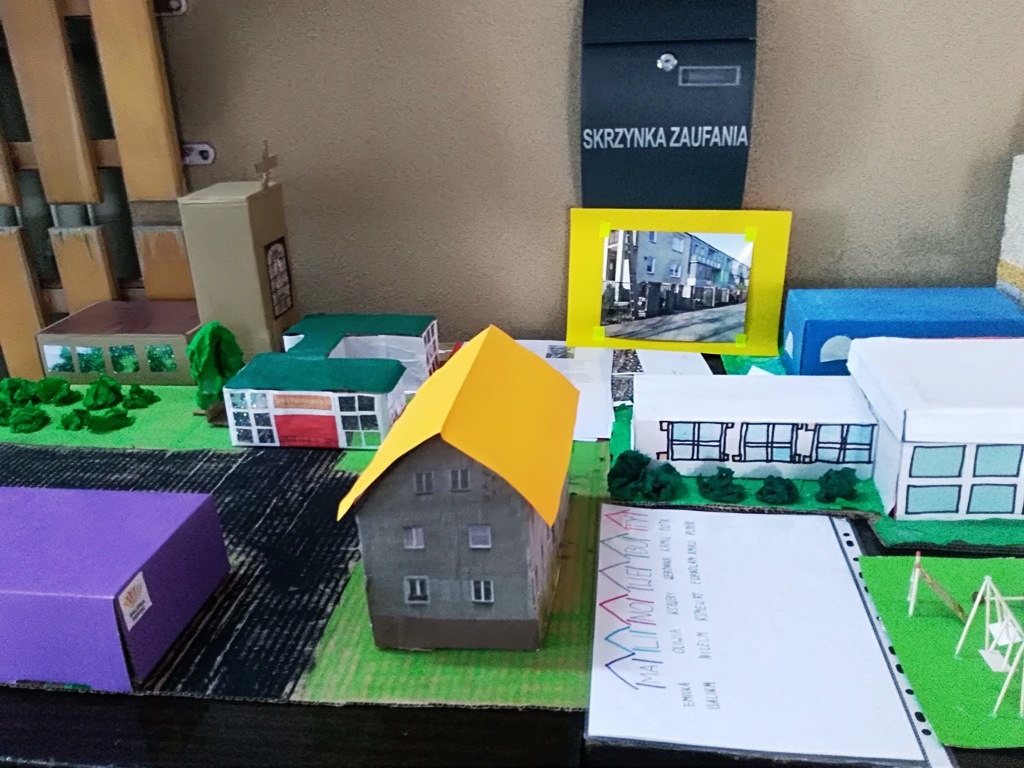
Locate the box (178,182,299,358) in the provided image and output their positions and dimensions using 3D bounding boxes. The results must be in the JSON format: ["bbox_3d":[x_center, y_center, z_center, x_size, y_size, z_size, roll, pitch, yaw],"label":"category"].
[{"bbox_3d":[-0.419,-0.166,1.217,0.101,0.268,0.150,-1,21,3],"label":"box"}]

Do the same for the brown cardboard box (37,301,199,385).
[{"bbox_3d":[-0.589,-0.068,1.243,0.241,0.080,0.176,0,21,6],"label":"brown cardboard box"}]

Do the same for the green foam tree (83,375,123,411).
[{"bbox_3d":[-0.571,0.012,1.072,0.056,0.051,0.047,0,21,6],"label":"green foam tree"}]

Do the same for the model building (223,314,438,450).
[{"bbox_3d":[-0.232,-0.013,1.066,0.204,0.076,0.305,0,21,6],"label":"model building"}]

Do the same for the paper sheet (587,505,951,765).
[{"bbox_3d":[0.190,0.181,0.631,0.233,0.002,0.302,2,21,10],"label":"paper sheet"}]

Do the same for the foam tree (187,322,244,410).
[{"bbox_3d":[-0.397,-0.021,1.031,0.078,0.128,0.066,0,21,6],"label":"foam tree"}]

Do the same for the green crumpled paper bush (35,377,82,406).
[{"bbox_3d":[-0.647,0.011,1.097,0.068,0.041,0.058,0,21,6],"label":"green crumpled paper bush"}]

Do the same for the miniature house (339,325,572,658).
[{"bbox_3d":[-0.030,0.074,0.666,0.155,0.184,0.252,0,21,7],"label":"miniature house"}]

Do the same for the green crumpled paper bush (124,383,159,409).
[{"bbox_3d":[-0.515,0.017,1.069,0.053,0.038,0.045,0,21,6],"label":"green crumpled paper bush"}]

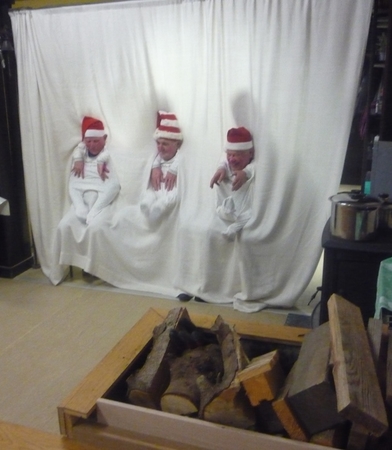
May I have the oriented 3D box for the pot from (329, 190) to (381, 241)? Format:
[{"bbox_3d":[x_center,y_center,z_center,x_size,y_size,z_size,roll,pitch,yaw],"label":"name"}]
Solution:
[{"bbox_3d":[0.839,-0.063,2.732,0.262,0.235,0.330,-4,15,-12],"label":"pot"}]

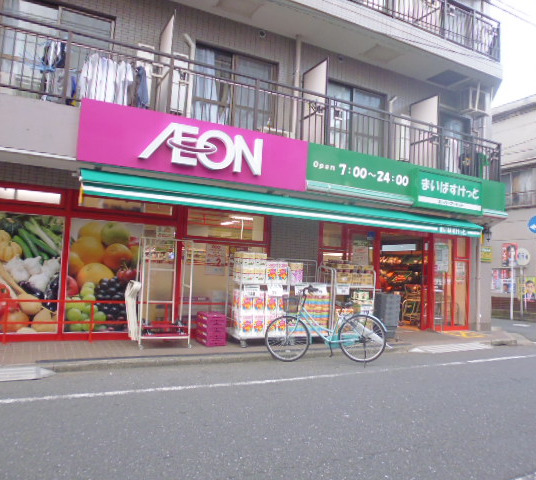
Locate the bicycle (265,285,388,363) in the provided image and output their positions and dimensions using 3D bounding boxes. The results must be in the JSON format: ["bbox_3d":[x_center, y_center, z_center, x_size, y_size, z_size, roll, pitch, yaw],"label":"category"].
[{"bbox_3d":[0.851,1.208,6.340,1.730,1.060,0.550,2,-5,0],"label":"bicycle"}]

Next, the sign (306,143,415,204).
[{"bbox_3d":[1.719,-1.168,8.056,2.350,0.750,0.110,5,-5,-26],"label":"sign"}]

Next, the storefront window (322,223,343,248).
[{"bbox_3d":[1.274,-0.089,8.722,0.450,0.460,0.070,5,-5,-26],"label":"storefront window"}]

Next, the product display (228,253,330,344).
[{"bbox_3d":[0.192,0.974,7.363,1.640,1.450,0.620,5,-5,-26],"label":"product display"}]

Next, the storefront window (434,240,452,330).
[{"bbox_3d":[3.930,0.990,9.950,0.540,2.000,0.080,5,-5,-26],"label":"storefront window"}]

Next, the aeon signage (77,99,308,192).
[{"bbox_3d":[-0.966,-1.343,6.716,3.490,0.845,0.160,5,-5,-26],"label":"aeon signage"}]

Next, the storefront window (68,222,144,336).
[{"bbox_3d":[-2.494,0.563,6.850,1.160,1.730,0.080,5,-5,-26],"label":"storefront window"}]

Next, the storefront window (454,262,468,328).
[{"bbox_3d":[4.416,1.233,10.172,0.400,1.490,0.080,5,-5,-26],"label":"storefront window"}]

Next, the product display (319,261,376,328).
[{"bbox_3d":[1.377,1.086,7.911,0.920,1.410,0.600,5,-5,-26],"label":"product display"}]

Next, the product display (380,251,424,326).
[{"bbox_3d":[3.769,1.234,11.839,0.750,1.850,1.750,5,-5,-26],"label":"product display"}]

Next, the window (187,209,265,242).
[{"bbox_3d":[-0.707,-0.245,7.767,1.420,0.460,0.080,5,-5,-26],"label":"window"}]

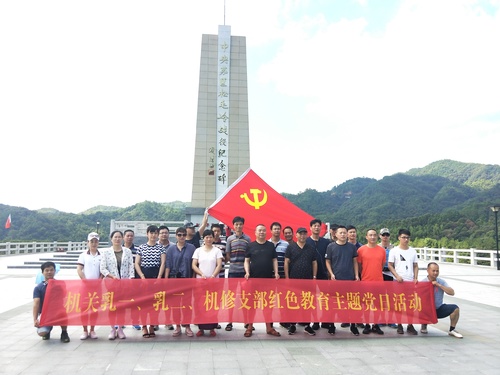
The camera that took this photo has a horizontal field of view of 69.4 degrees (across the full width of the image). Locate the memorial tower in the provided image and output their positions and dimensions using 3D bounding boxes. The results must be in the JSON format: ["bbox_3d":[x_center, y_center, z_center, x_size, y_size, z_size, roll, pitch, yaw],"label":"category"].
[{"bbox_3d":[-2.598,-5.040,34.112,5.900,19.200,4.800,1,-8,-6],"label":"memorial tower"}]

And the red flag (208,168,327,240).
[{"bbox_3d":[0.315,0.480,6.500,1.750,1.150,0.200,41,-6,6],"label":"red flag"}]

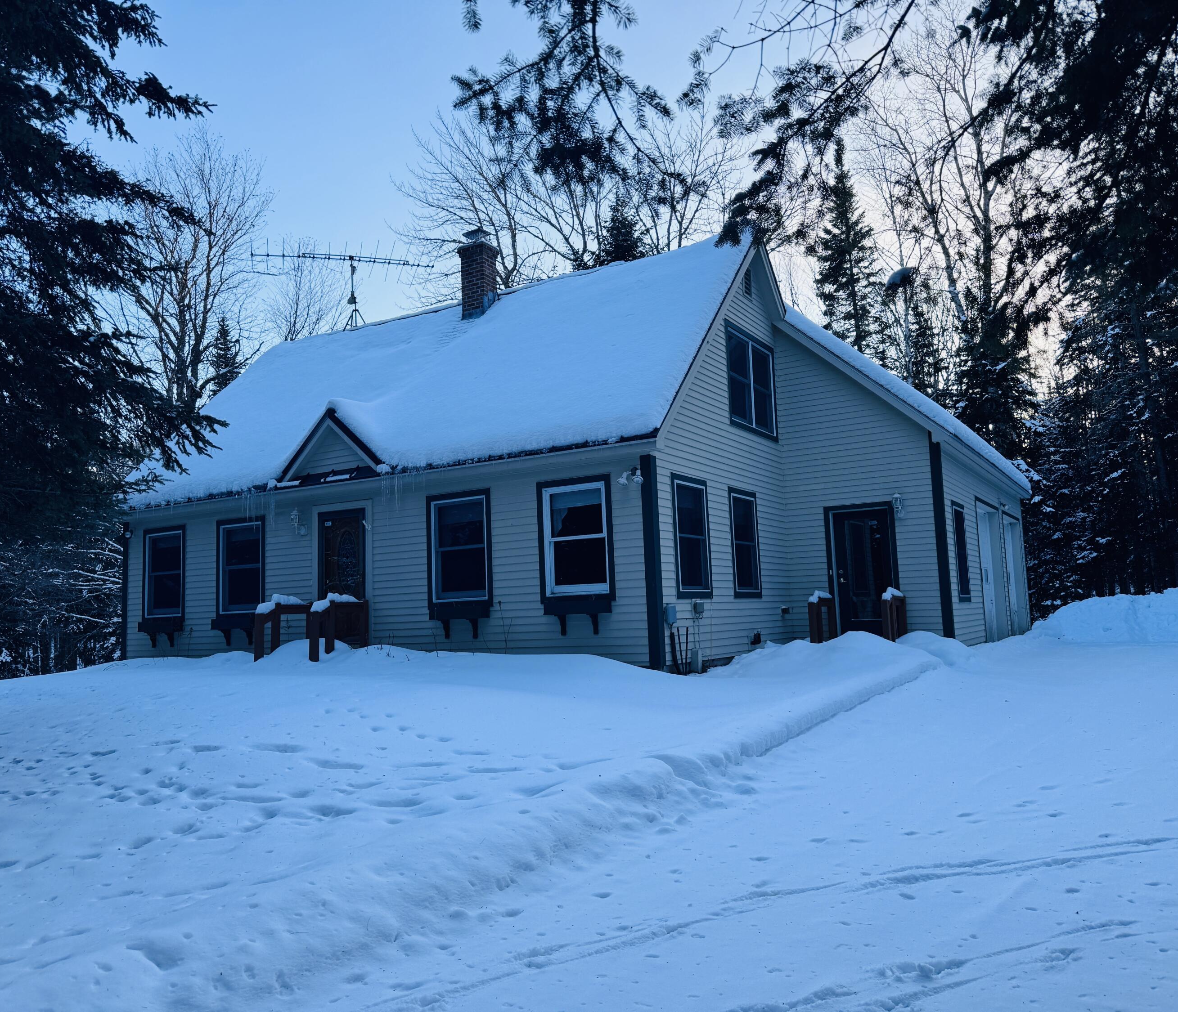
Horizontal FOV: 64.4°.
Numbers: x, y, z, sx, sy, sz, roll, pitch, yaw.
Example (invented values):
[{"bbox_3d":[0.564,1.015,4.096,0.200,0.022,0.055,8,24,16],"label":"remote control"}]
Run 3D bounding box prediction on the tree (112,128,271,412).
[{"bbox_3d":[-12.628,-3.821,29.561,5.300,17.310,5.300,1,-7,-23],"label":"tree"}]

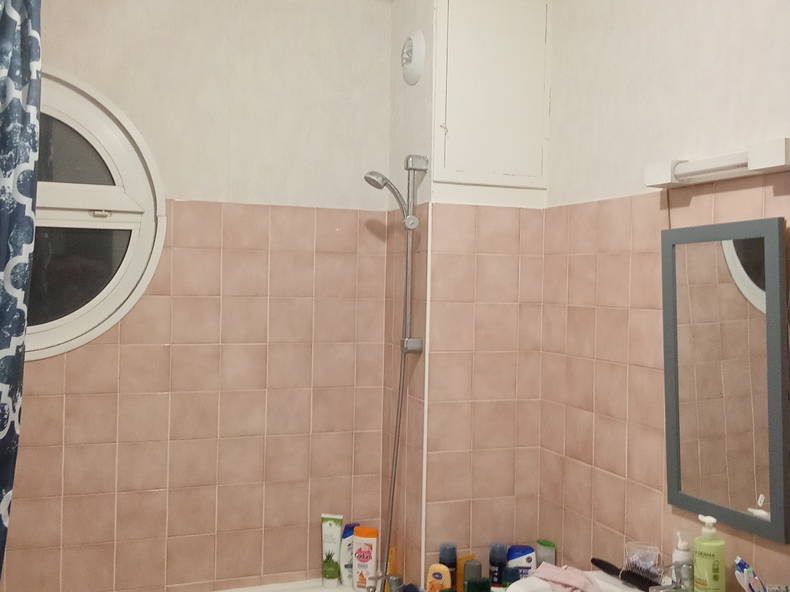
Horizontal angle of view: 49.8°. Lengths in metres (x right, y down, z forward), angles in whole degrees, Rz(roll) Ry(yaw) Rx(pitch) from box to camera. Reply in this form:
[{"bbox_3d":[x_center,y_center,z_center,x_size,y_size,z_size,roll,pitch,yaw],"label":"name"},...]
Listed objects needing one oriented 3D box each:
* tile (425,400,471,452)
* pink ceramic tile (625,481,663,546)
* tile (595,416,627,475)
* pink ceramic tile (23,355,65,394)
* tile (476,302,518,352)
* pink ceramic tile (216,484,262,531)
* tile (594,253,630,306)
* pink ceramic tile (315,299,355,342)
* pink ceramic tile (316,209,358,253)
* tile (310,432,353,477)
[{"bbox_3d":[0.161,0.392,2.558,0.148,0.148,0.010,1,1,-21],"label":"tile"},{"bbox_3d":[0.648,0.567,2.212,0.009,0.149,0.149,1,1,-21],"label":"pink ceramic tile"},{"bbox_3d":[0.597,0.412,2.350,0.009,0.149,0.149,1,1,-21],"label":"tile"},{"bbox_3d":[-1.054,0.227,2.527,0.146,0.136,0.010,1,1,-21],"label":"pink ceramic tile"},{"bbox_3d":[0.308,0.096,2.597,0.148,0.147,0.010,1,1,-21],"label":"tile"},{"bbox_3d":[-0.492,0.675,2.719,0.148,0.149,0.010,1,1,-21],"label":"pink ceramic tile"},{"bbox_3d":[0.606,-0.042,2.344,0.009,0.149,0.149,1,1,-21],"label":"tile"},{"bbox_3d":[-0.206,0.083,2.878,0.150,0.150,0.010,1,1,-21],"label":"pink ceramic tile"},{"bbox_3d":[-0.196,-0.217,2.847,0.150,0.143,0.010,1,1,-21],"label":"pink ceramic tile"},{"bbox_3d":[-0.211,0.537,2.855,0.149,0.149,0.010,1,1,-21],"label":"tile"}]

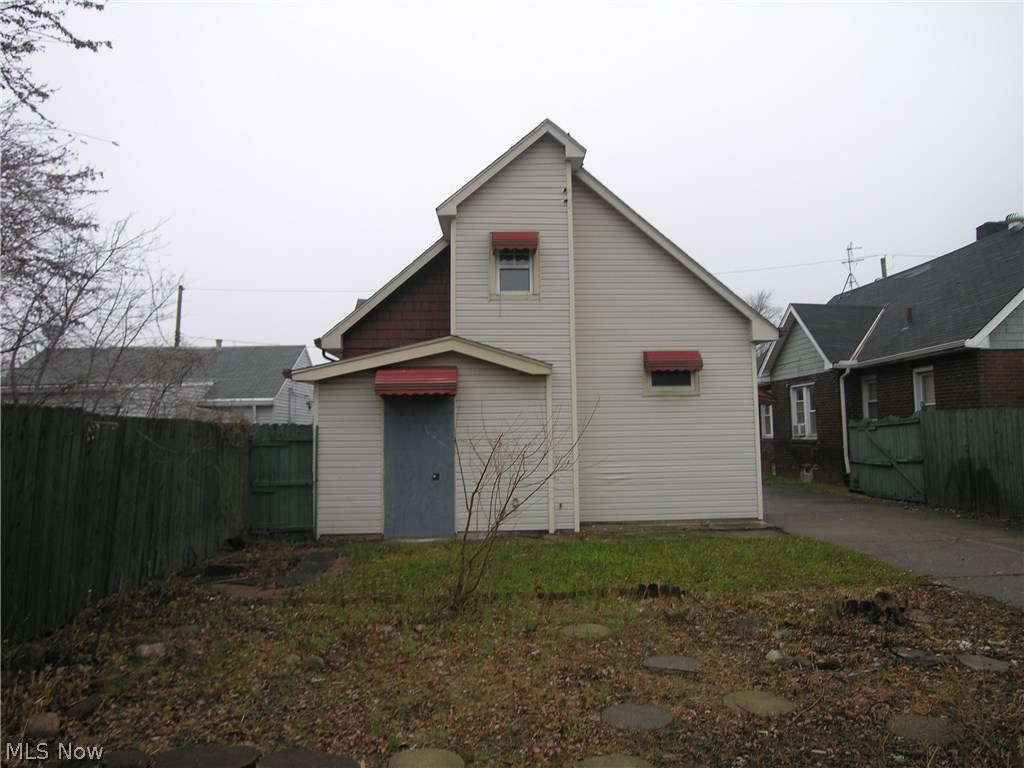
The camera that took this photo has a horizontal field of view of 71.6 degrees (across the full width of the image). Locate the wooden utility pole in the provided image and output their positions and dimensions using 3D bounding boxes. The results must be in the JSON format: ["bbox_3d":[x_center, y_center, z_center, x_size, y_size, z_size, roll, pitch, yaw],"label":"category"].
[{"bbox_3d":[-16.859,-0.215,35.608,0.270,9.693,0.270,0,-5,0],"label":"wooden utility pole"}]

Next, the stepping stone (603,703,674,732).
[{"bbox_3d":[0.670,1.811,3.819,0.385,0.050,0.385,-1,-5,0],"label":"stepping stone"}]

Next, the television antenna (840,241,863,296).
[{"bbox_3d":[11.620,-3.953,24.300,0.780,1.900,0.800,-1,-5,0],"label":"television antenna"}]

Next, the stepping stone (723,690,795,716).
[{"bbox_3d":[1.383,1.813,3.980,0.390,0.050,0.390,-1,-5,0],"label":"stepping stone"}]

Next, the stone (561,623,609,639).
[{"bbox_3d":[0.583,1.952,5.547,0.385,0.050,0.385,-1,-5,0],"label":"stone"}]

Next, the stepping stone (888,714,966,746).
[{"bbox_3d":[2.098,1.770,3.583,0.400,0.050,0.400,-1,-5,0],"label":"stepping stone"}]

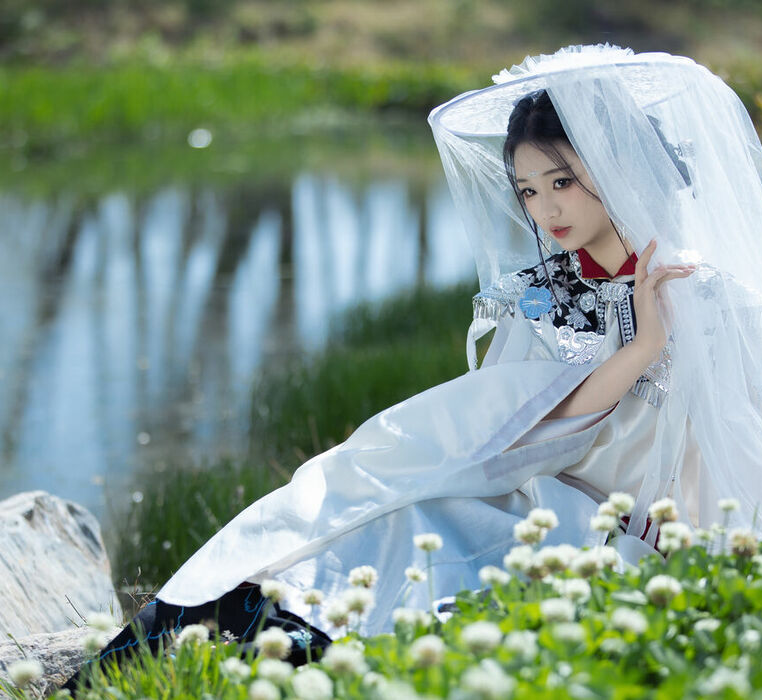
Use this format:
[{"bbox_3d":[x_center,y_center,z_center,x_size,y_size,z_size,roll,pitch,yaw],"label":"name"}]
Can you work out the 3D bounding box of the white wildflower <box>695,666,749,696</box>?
[{"bbox_3d":[0.403,0.390,3.600,0.062,0.034,0.043,0,6,0],"label":"white wildflower"}]

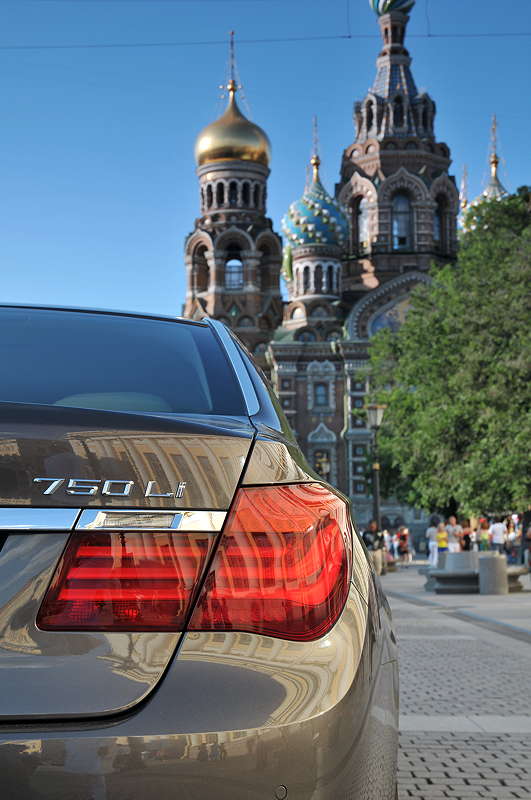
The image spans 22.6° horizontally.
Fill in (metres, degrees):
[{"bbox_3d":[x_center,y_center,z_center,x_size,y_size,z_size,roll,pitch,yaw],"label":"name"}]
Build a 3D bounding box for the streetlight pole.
[{"bbox_3d":[3.517,2.823,42.000,0.620,5.350,0.620,-1,-6,5],"label":"streetlight pole"}]

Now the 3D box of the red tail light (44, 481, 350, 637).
[{"bbox_3d":[-0.083,0.225,1.850,0.455,0.215,0.200,1,-6,-10],"label":"red tail light"}]

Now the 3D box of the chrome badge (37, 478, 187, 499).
[{"bbox_3d":[-0.209,0.119,1.790,0.207,0.025,0.010,1,-18,-11],"label":"chrome badge"}]

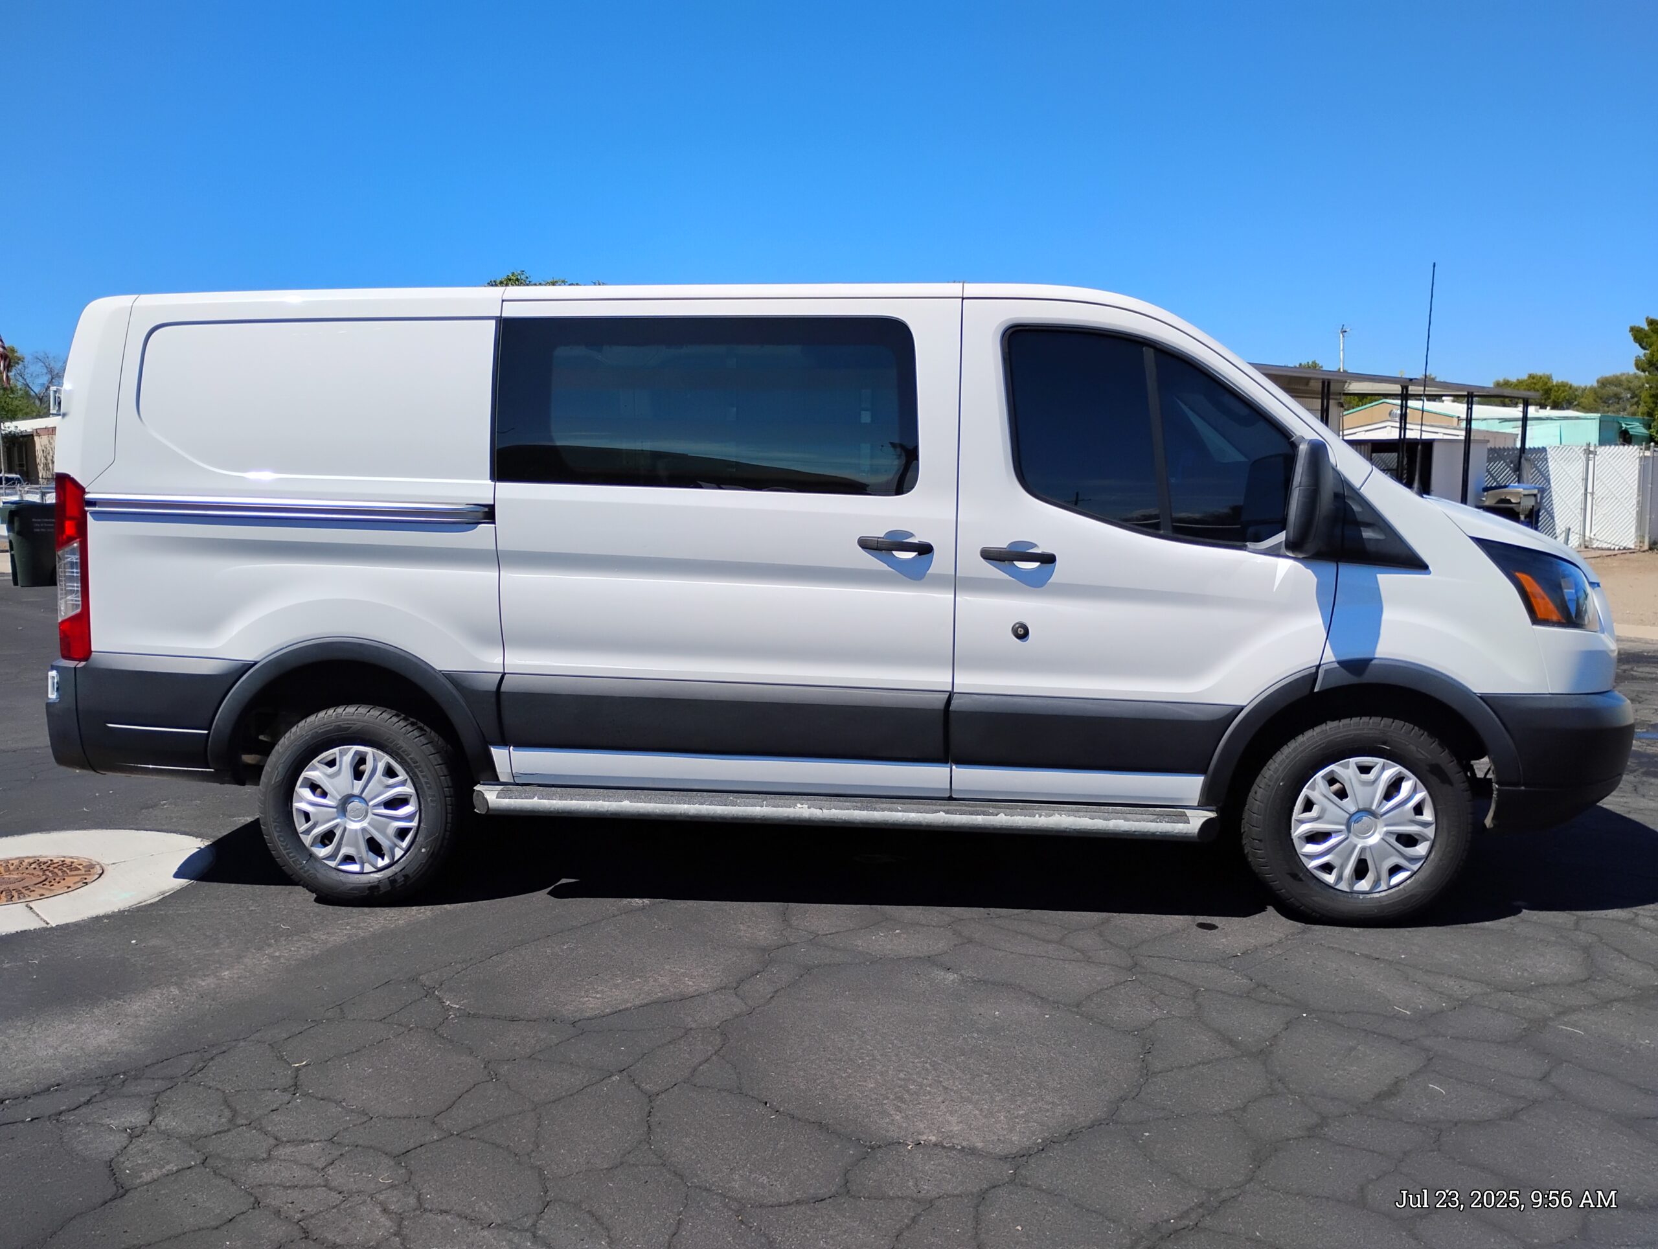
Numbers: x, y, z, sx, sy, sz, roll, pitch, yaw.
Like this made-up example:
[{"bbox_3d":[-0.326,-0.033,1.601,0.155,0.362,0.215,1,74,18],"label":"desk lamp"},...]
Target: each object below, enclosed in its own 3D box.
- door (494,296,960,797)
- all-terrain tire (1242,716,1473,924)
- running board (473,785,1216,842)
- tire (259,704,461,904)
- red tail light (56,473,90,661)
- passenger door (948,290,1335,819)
[{"bbox_3d":[-0.328,-0.250,4.342,1.484,1.585,0.215,1,8,5],"label":"door"},{"bbox_3d":[1.700,0.624,4.329,0.690,0.680,0.235,0,8,5],"label":"all-terrain tire"},{"bbox_3d":[0.026,0.604,4.331,2.385,0.081,0.180,1,8,5],"label":"running board"},{"bbox_3d":[-1.588,0.610,4.605,0.690,0.680,0.235,0,8,5],"label":"tire"},{"bbox_3d":[-2.555,-0.193,4.548,0.186,0.626,0.165,1,8,5],"label":"red tail light"},{"bbox_3d":[0.986,-0.219,4.235,1.159,1.578,0.215,1,8,5],"label":"passenger door"}]

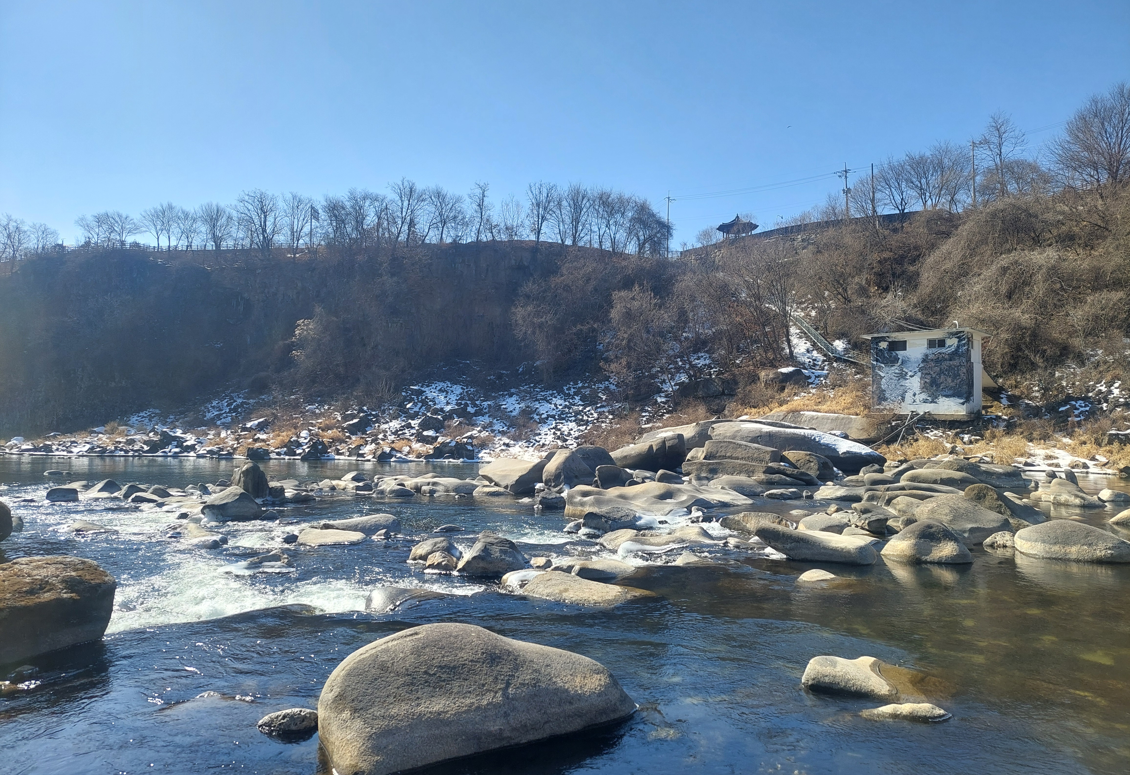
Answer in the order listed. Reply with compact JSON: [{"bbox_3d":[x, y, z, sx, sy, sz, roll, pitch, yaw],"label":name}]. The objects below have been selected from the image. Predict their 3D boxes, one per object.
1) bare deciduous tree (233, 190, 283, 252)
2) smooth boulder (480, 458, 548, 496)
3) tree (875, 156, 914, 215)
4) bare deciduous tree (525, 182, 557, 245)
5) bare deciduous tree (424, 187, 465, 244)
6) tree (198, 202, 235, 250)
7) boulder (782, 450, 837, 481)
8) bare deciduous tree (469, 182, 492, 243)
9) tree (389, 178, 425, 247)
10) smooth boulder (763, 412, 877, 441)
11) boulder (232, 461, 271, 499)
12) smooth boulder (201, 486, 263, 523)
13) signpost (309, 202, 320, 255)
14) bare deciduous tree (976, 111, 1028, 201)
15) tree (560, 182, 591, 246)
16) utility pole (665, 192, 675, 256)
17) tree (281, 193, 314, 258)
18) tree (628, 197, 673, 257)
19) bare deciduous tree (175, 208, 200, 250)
[{"bbox_3d":[-47.058,-25.625,125.000,7.167,9.466,7.167,0,-2,0],"label":"bare deciduous tree"},{"bbox_3d":[-1.573,2.848,26.200,2.200,1.250,1.700,1,-3,-10],"label":"smooth boulder"},{"bbox_3d":[45.253,-27.746,112.000,5.300,8.200,5.200,1,-3,0],"label":"tree"},{"bbox_3d":[-3.927,-29.270,137.000,5.400,10.800,5.200,1,-3,0],"label":"bare deciduous tree"},{"bbox_3d":[-20.673,-29.533,140.000,6.900,10.000,6.500,1,-3,0],"label":"bare deciduous tree"},{"bbox_3d":[-66.316,-30.685,155.000,7.000,9.300,6.600,1,-3,0],"label":"tree"},{"bbox_3d":[11.836,3.782,39.500,2.550,1.450,2.000,0,-2,0],"label":"boulder"},{"bbox_3d":[-12.047,-24.909,116.000,3.388,8.533,3.558,0,-2,0],"label":"bare deciduous tree"},{"bbox_3d":[-23.107,-25.553,119.000,5.149,9.784,5.149,0,-2,0],"label":"tree"},{"bbox_3d":[14.877,2.363,48.000,7.000,2.000,3.600,0,-3,14],"label":"smooth boulder"},{"bbox_3d":[-11.345,3.351,29.500,1.400,1.400,1.200,0,-2,0],"label":"boulder"},{"bbox_3d":[-7.494,2.657,18.400,1.350,0.850,1.100,2,-3,-20],"label":"smooth boulder"},{"bbox_3d":[-37.942,-23.848,123.500,0.400,7.800,3.200,0,-2,0],"label":"signpost"},{"bbox_3d":[48.193,-25.557,90.000,5.744,9.931,5.744,0,-2,0],"label":"bare deciduous tree"},{"bbox_3d":[1.778,-29.048,137.000,5.300,10.900,5.200,1,-3,0],"label":"tree"},{"bbox_3d":[18.280,-28.188,142.000,1.900,11.400,0.600,0,-3,10],"label":"utility pole"},{"bbox_3d":[-39.596,-24.085,121.000,4.712,9.555,4.712,0,-2,0],"label":"tree"},{"bbox_3d":[12.191,-23.232,118.000,6.383,8.553,6.383,0,-2,0],"label":"tree"},{"bbox_3d":[-60.120,-25.314,130.000,3.938,6.891,3.938,0,-2,0],"label":"bare deciduous tree"}]

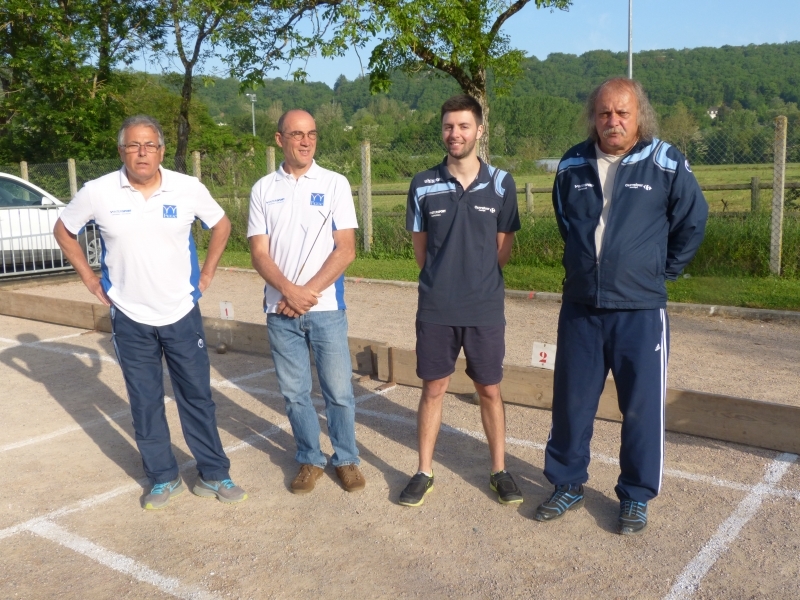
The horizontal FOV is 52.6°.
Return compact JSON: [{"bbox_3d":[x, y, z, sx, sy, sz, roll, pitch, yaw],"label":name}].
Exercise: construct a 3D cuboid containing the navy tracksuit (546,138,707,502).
[{"bbox_3d":[0.928,0.102,3.358,0.600,1.509,0.420,4,10,31],"label":"navy tracksuit"}]

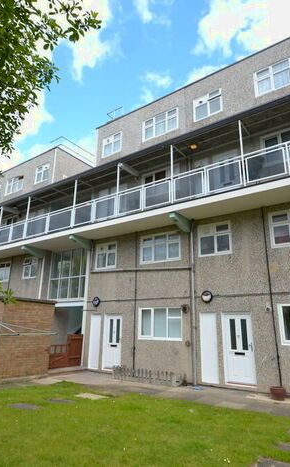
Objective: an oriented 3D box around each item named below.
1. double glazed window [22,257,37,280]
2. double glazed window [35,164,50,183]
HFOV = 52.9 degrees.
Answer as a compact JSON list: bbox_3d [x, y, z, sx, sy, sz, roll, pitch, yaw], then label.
[{"bbox_3d":[-5.716,1.720,14.586,1.100,1.060,0.100,-10,-20,31],"label":"double glazed window"},{"bbox_3d":[-5.644,-3.300,16.128,1.100,1.040,0.100,-10,-20,31],"label":"double glazed window"}]

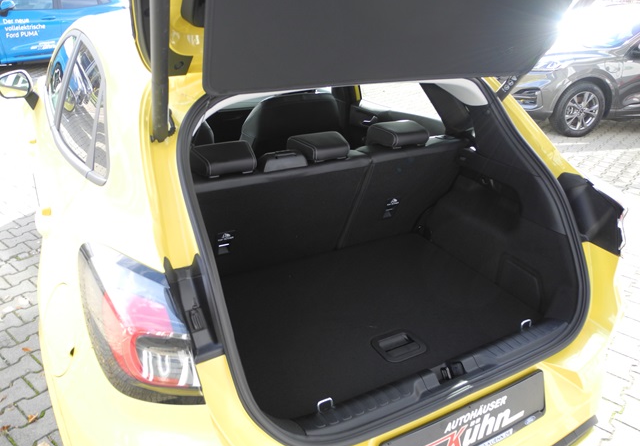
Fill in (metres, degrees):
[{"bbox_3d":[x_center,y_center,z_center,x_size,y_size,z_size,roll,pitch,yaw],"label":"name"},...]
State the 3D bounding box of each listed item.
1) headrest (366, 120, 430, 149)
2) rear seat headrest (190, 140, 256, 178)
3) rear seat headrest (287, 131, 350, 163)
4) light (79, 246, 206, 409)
[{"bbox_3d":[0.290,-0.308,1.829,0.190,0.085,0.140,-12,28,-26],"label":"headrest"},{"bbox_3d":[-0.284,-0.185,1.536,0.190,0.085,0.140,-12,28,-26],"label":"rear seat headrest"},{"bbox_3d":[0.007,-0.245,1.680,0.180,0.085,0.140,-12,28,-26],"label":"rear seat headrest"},{"bbox_3d":[-0.351,0.198,1.011,0.175,0.260,0.310,-12,28,-26],"label":"light"}]

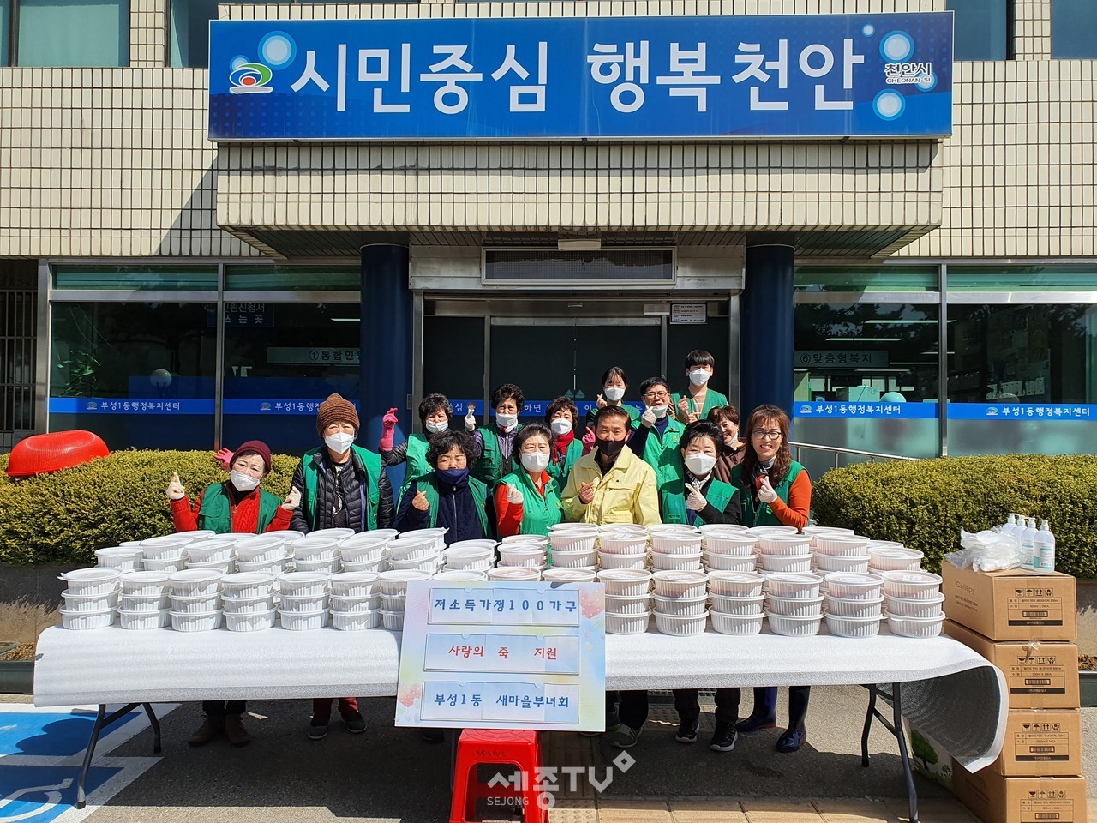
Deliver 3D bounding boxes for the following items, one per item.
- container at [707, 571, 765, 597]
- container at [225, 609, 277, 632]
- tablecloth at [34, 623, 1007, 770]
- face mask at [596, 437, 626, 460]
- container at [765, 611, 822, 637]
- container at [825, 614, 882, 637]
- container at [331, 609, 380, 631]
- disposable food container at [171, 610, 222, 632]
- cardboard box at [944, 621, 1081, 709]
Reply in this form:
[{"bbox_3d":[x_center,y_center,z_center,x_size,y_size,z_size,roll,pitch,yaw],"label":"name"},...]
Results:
[{"bbox_3d":[0.753,0.695,3.300,0.222,0.076,0.222,1,-1,2],"label":"container"},{"bbox_3d":[-1.252,0.865,3.450,0.215,0.074,0.215,1,-1,-3],"label":"container"},{"bbox_3d":[-0.110,1.062,3.370,3.490,0.470,0.850,1,-1,0],"label":"tablecloth"},{"bbox_3d":[0.298,0.179,3.950,0.145,0.110,0.090,1,-1,2],"label":"face mask"},{"bbox_3d":[0.962,0.823,3.241,0.216,0.083,0.216,1,-2,-2],"label":"container"},{"bbox_3d":[1.228,0.849,3.310,0.215,0.074,0.215,1,-1,3],"label":"container"},{"bbox_3d":[-0.761,0.810,3.276,0.216,0.083,0.216,1,-2,-2],"label":"container"},{"bbox_3d":[-1.477,0.865,3.450,0.215,0.074,0.215,1,-1,-3],"label":"disposable food container"},{"bbox_3d":[1.756,0.959,3.162,0.305,0.230,0.374,1,-1,-2],"label":"cardboard box"}]

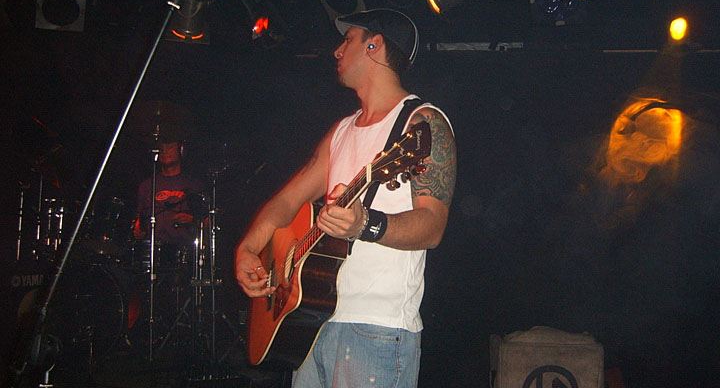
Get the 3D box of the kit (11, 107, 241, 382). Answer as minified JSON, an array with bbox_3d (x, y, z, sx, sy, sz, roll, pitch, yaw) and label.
[{"bbox_3d":[-1.461,0.283,4.900,1.450,1.500,1.250,-2,-5,12],"label":"kit"}]

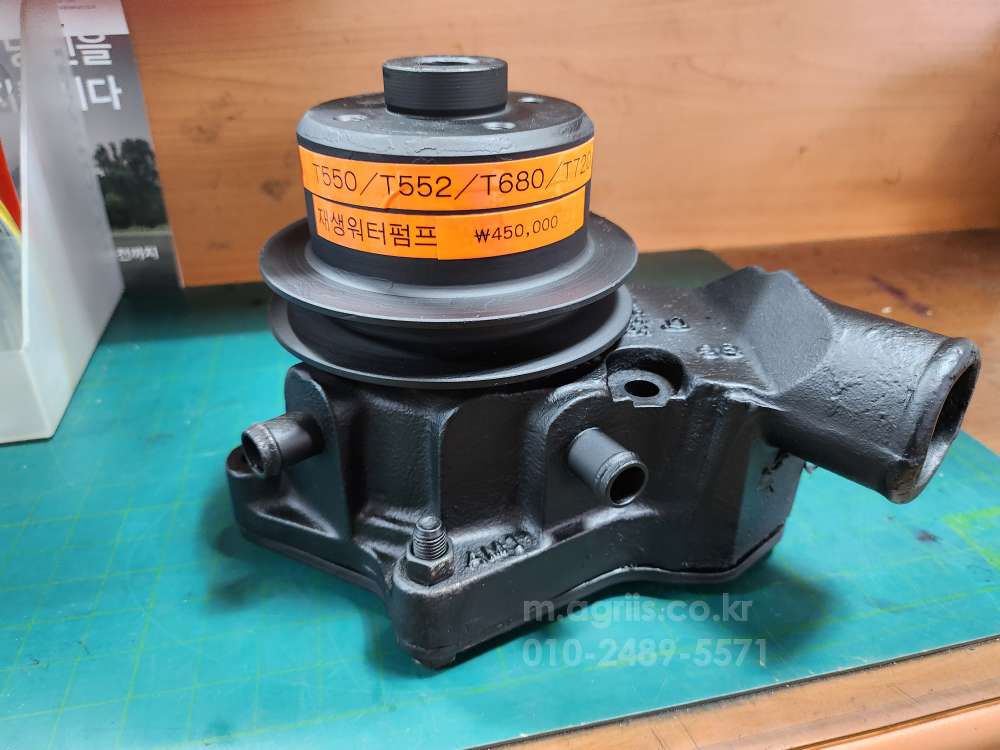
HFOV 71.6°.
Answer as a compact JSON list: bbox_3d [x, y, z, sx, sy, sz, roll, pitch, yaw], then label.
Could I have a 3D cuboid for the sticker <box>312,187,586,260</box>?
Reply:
[{"bbox_3d":[-0.013,-0.043,0.197,0.080,0.012,0.024,-3,30,-5],"label":"sticker"}]

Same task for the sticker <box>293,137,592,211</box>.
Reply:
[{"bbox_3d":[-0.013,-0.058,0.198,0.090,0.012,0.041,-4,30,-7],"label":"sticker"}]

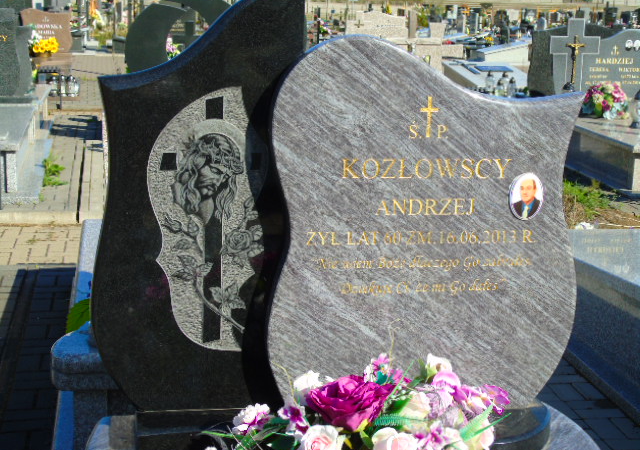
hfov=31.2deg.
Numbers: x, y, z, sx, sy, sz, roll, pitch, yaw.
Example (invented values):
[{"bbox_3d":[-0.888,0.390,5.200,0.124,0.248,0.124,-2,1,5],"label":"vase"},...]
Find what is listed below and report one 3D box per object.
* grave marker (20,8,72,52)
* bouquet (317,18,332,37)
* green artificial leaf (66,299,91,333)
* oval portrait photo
[{"bbox_3d":[-3.402,-2.426,14.260,0.650,0.550,0.100,0,13,-10],"label":"grave marker"},{"bbox_3d":[0.066,-2.889,16.854,0.230,0.260,0.200,0,13,-10],"label":"bouquet"},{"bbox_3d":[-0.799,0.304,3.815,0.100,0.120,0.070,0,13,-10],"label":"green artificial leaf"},{"bbox_3d":[0.514,-0.071,2.853,0.091,0.121,0.015,0,13,-10],"label":"oval portrait photo"}]

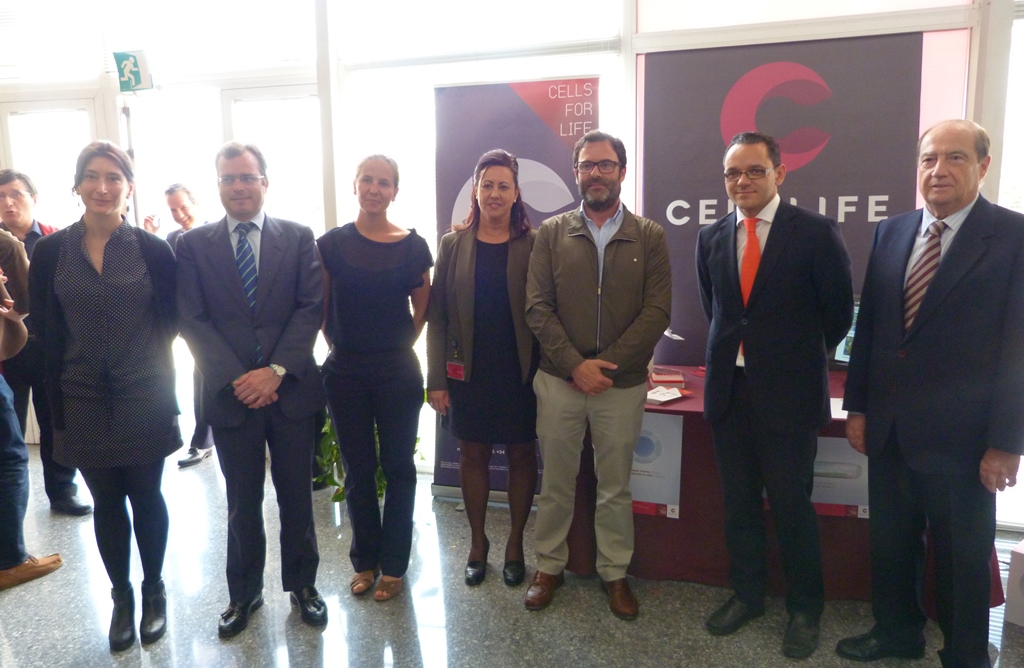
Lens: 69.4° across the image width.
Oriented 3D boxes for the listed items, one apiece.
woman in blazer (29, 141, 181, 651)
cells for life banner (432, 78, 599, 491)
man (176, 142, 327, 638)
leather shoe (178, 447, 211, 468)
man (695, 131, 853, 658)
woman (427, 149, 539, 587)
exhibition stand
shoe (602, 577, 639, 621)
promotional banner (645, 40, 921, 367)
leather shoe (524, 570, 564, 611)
[{"bbox_3d":[-1.384,0.216,2.555,0.510,1.716,0.350,-3,7,-18],"label":"woman in blazer"},{"bbox_3d":[0.031,-0.176,3.771,0.853,2.149,0.160,1,7,16],"label":"cells for life banner"},{"bbox_3d":[-0.918,0.197,2.645,0.560,1.716,0.360,-3,7,-15],"label":"man"},{"bbox_3d":[-2.013,0.772,4.751,0.100,0.100,0.290,2,8,21],"label":"leather shoe"},{"bbox_3d":[0.879,0.194,2.487,0.520,1.698,0.370,5,9,39],"label":"man"},{"bbox_3d":[-0.099,0.140,2.975,0.470,1.720,0.340,0,7,7],"label":"woman"},{"bbox_3d":[1.060,0.595,3.231,1.523,0.715,1.040,1,7,16],"label":"exhibition stand"},{"bbox_3d":[0.403,0.962,2.813,0.105,0.110,0.290,-2,7,-7],"label":"shoe"},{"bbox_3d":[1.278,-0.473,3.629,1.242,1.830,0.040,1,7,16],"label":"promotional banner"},{"bbox_3d":[0.142,0.959,2.877,0.105,0.110,0.290,3,8,27],"label":"leather shoe"}]

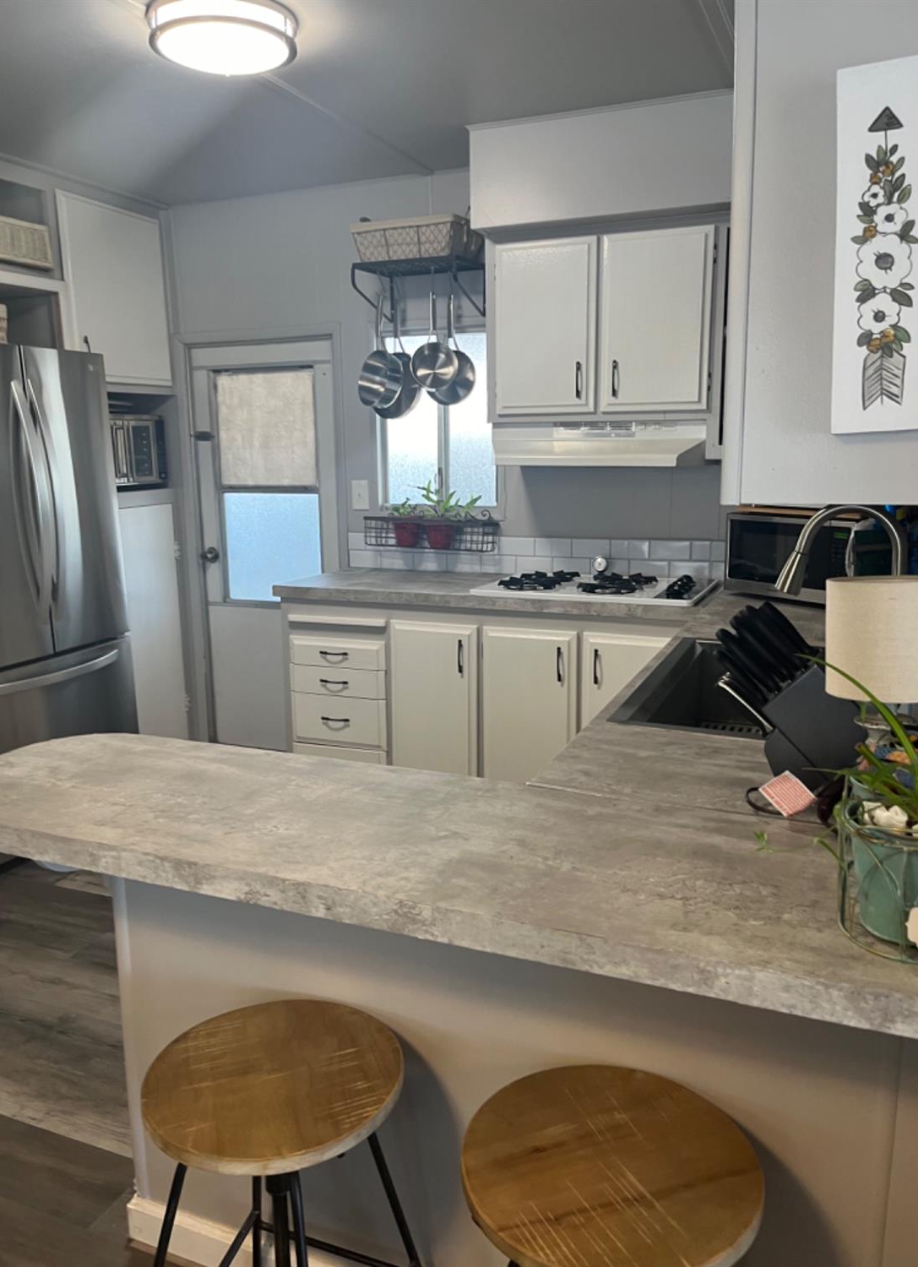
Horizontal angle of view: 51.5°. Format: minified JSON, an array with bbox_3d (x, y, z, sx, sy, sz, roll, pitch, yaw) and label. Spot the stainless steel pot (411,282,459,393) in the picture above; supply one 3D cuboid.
[{"bbox_3d":[-0.093,-1.133,3.660,0.180,0.390,0.100,-2,1,-1],"label":"stainless steel pot"}]

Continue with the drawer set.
[{"bbox_3d":[-0.358,0.263,3.886,0.415,0.600,0.530,4,12,23],"label":"drawer set"}]

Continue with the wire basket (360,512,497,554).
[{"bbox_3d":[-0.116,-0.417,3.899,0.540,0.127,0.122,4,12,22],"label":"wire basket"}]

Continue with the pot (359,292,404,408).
[{"bbox_3d":[-0.301,-1.089,3.699,0.100,0.420,0.205,-10,14,-38],"label":"pot"}]

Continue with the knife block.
[{"bbox_3d":[0.556,0.134,1.473,0.149,0.197,0.110,4,12,23],"label":"knife block"}]

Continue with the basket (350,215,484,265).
[{"bbox_3d":[-0.165,-1.472,3.602,0.420,0.137,0.250,4,12,22],"label":"basket"}]

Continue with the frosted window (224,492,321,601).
[{"bbox_3d":[-0.842,-0.385,4.316,0.503,0.487,0.040,4,12,22],"label":"frosted window"}]

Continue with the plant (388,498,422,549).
[{"bbox_3d":[-0.218,-0.451,3.888,0.130,0.195,0.130,-1,11,0],"label":"plant"}]

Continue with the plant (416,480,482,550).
[{"bbox_3d":[-0.040,-0.474,3.794,0.235,0.270,0.180,4,12,23],"label":"plant"}]

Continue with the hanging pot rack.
[{"bbox_3d":[-0.147,-1.311,3.638,0.415,0.188,0.275,4,12,22],"label":"hanging pot rack"}]

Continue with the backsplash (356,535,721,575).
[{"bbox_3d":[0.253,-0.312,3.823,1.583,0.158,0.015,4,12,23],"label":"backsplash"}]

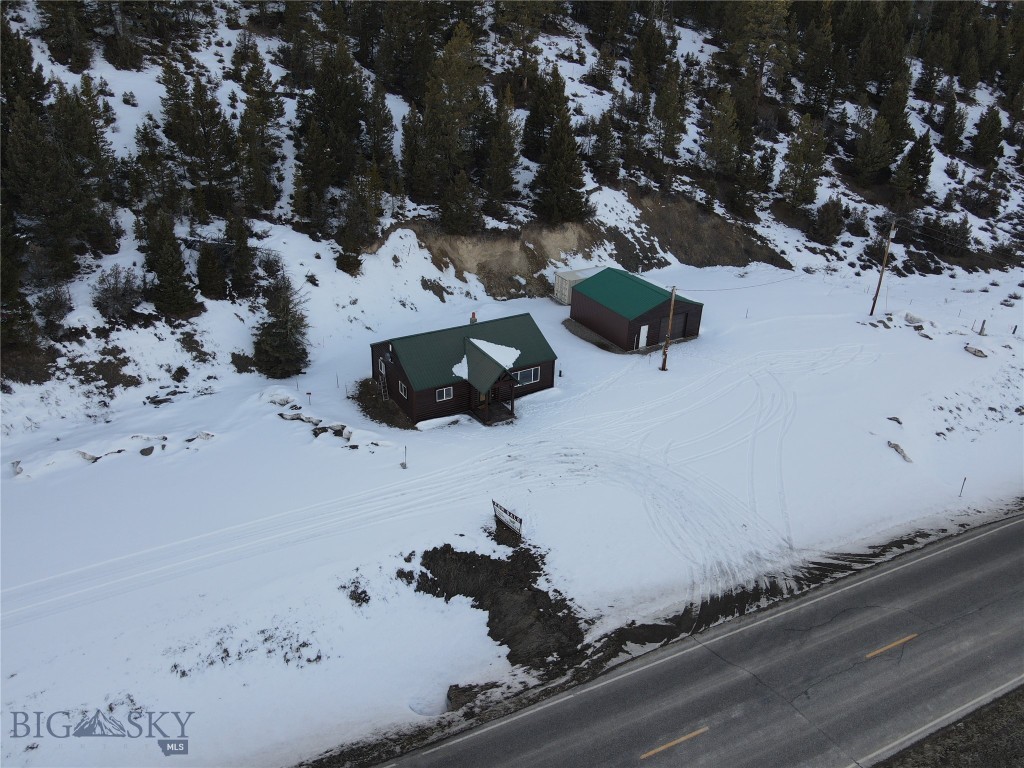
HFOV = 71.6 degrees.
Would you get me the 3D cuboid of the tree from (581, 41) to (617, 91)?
[{"bbox_3d":[12.345,-44.073,98.982,4.760,6.376,4.760,1,27,0],"label":"tree"}]

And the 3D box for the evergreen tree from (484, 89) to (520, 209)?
[{"bbox_3d":[-0.986,-24.369,73.357,3.719,11.601,3.719,1,28,-1],"label":"evergreen tree"}]

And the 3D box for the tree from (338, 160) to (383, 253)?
[{"bbox_3d":[-14.695,-17.323,68.869,4.330,8.222,4.330,-4,27,-11],"label":"tree"}]

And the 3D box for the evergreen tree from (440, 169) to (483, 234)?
[{"bbox_3d":[-5.485,-19.922,77.119,4.528,6.553,4.528,0,26,-4],"label":"evergreen tree"}]

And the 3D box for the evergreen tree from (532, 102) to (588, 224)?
[{"bbox_3d":[5.460,-23.740,76.917,6.197,13.006,6.197,1,27,0],"label":"evergreen tree"}]

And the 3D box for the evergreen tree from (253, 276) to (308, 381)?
[{"bbox_3d":[-18.236,-4.855,56.171,4.722,7.664,4.722,-7,27,-17],"label":"evergreen tree"}]

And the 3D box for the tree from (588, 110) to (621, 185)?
[{"bbox_3d":[10.554,-26.960,81.027,3.652,7.749,3.652,5,28,6],"label":"tree"}]

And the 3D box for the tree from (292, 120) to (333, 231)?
[{"bbox_3d":[-18.419,-19.148,65.588,3.695,9.651,3.695,-5,28,-14],"label":"tree"}]

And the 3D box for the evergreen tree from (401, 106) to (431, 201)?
[{"bbox_3d":[-9.770,-23.358,71.902,3.038,9.083,3.038,-2,28,-7],"label":"evergreen tree"}]

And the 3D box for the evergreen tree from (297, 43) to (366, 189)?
[{"bbox_3d":[-17.600,-25.845,69.315,6.834,13.718,6.834,-5,28,-13],"label":"evergreen tree"}]

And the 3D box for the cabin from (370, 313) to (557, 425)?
[{"bbox_3d":[-3.105,-1.921,53.253,11.600,5.100,10.800,-14,31,-28],"label":"cabin"}]

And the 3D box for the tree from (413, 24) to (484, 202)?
[{"bbox_3d":[-6.245,-26.713,70.977,6.998,16.644,6.998,0,28,-5],"label":"tree"}]

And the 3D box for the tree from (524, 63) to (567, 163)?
[{"bbox_3d":[4.210,-35.202,91.976,5.841,11.050,5.841,2,26,2],"label":"tree"}]

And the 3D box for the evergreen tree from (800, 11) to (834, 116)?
[{"bbox_3d":[45.438,-46.230,103.894,4.455,13.912,4.455,1,27,0],"label":"evergreen tree"}]

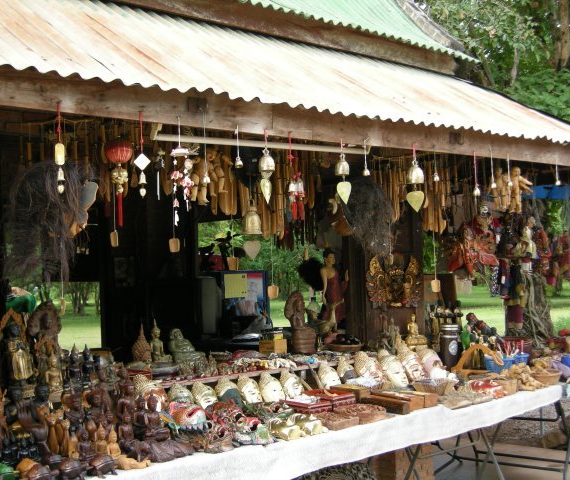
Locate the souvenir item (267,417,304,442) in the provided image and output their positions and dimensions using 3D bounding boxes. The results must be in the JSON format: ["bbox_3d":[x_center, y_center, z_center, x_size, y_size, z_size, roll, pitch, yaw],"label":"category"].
[{"bbox_3d":[0.003,0.794,3.756,0.090,0.075,0.140,0,-2,-42],"label":"souvenir item"}]

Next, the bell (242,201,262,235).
[{"bbox_3d":[-0.153,-0.106,4.050,0.090,0.160,0.090,-2,-2,0],"label":"bell"}]

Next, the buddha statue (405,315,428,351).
[{"bbox_3d":[0.785,0.551,5.300,0.125,0.210,0.090,-1,-3,-32],"label":"buddha statue"}]

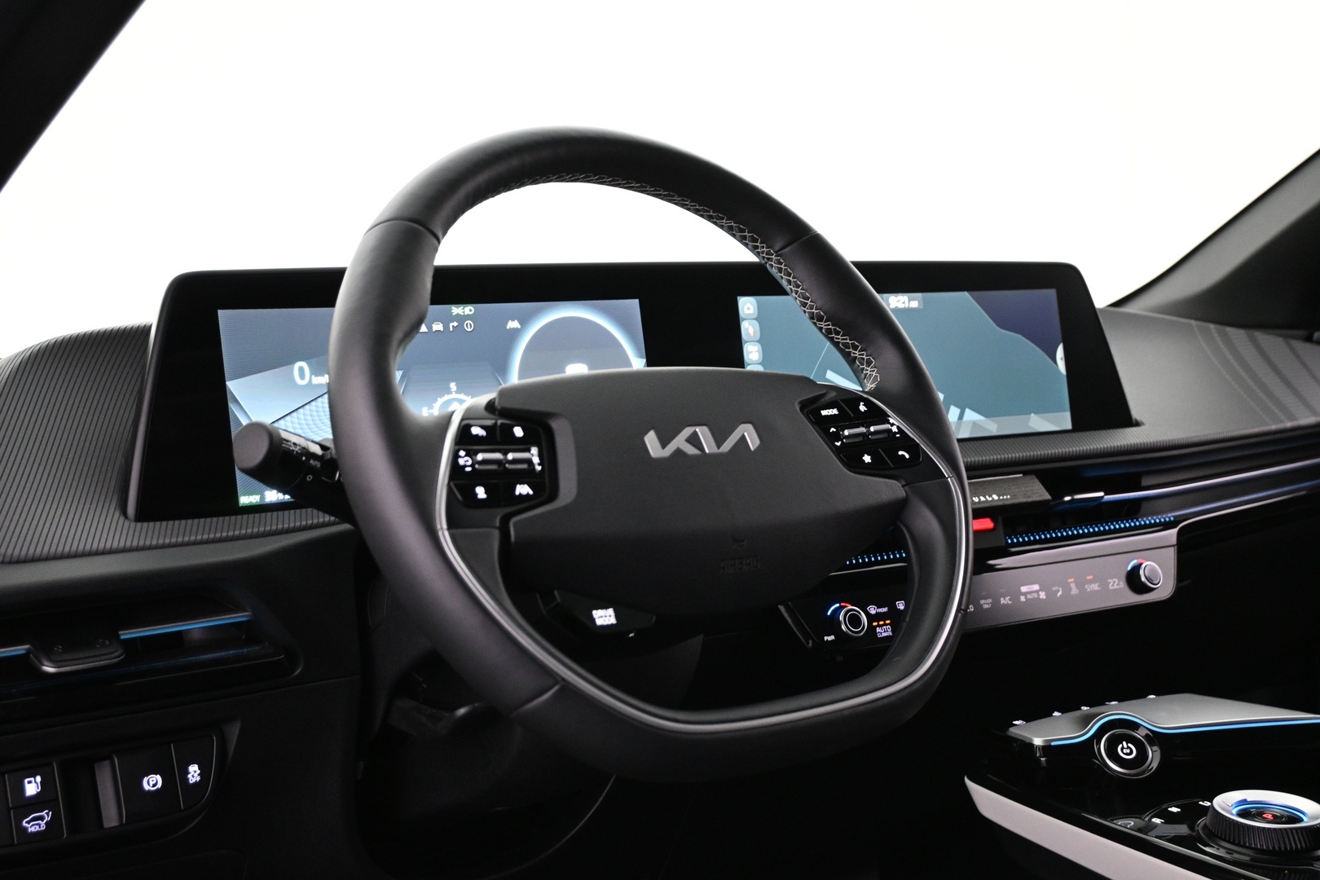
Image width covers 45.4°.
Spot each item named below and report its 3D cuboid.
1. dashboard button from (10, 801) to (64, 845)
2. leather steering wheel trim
[{"bbox_3d":[-0.316,0.194,0.799,0.024,0.019,0.008,-4,-5,-36],"label":"dashboard button"},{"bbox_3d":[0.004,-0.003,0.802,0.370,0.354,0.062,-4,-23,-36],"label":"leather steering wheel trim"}]

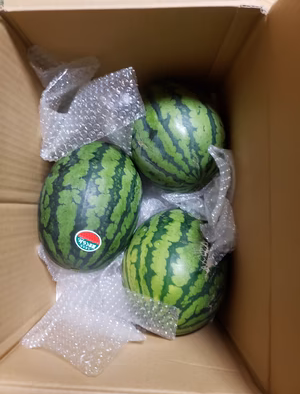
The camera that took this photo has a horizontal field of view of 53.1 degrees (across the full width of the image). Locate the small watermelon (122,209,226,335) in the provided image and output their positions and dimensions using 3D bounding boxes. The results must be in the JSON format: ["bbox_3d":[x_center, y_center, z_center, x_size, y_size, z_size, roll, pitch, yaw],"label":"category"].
[{"bbox_3d":[0.038,0.112,0.459,0.156,0.156,0.187,7,84,0],"label":"small watermelon"}]

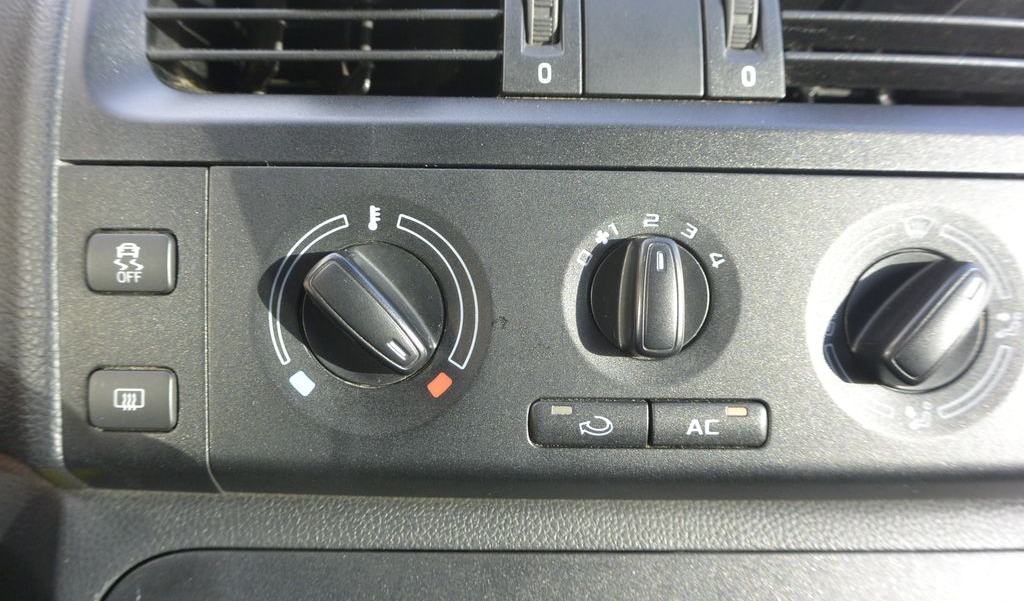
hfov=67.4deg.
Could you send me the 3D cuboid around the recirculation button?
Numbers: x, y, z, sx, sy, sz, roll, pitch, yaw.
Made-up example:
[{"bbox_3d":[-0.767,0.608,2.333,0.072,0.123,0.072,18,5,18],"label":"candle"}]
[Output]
[{"bbox_3d":[0.019,0.030,0.188,0.029,0.011,0.006,0,-2,0],"label":"recirculation button"}]

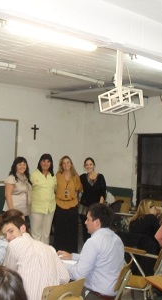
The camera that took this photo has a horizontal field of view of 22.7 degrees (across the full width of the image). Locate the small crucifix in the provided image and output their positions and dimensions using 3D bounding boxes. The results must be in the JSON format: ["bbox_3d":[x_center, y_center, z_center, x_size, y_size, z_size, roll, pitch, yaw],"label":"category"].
[{"bbox_3d":[-0.931,-0.360,8.313,0.194,0.321,0.031,2,-1,-39],"label":"small crucifix"}]

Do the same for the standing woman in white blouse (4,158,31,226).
[{"bbox_3d":[-0.935,0.902,6.059,0.469,1.589,0.306,2,-1,-23],"label":"standing woman in white blouse"}]

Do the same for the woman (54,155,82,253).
[{"bbox_3d":[-0.225,0.908,6.599,0.469,1.626,0.306,2,-1,-6],"label":"woman"}]

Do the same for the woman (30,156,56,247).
[{"bbox_3d":[-0.579,0.885,6.263,0.490,1.646,0.306,2,-1,-10],"label":"woman"}]

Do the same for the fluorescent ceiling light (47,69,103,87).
[{"bbox_3d":[-0.051,-1.224,6.834,1.224,0.092,0.112,2,-1,-41],"label":"fluorescent ceiling light"}]

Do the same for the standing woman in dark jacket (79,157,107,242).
[{"bbox_3d":[0.159,0.931,6.875,0.479,1.607,0.296,1,-1,-5],"label":"standing woman in dark jacket"}]

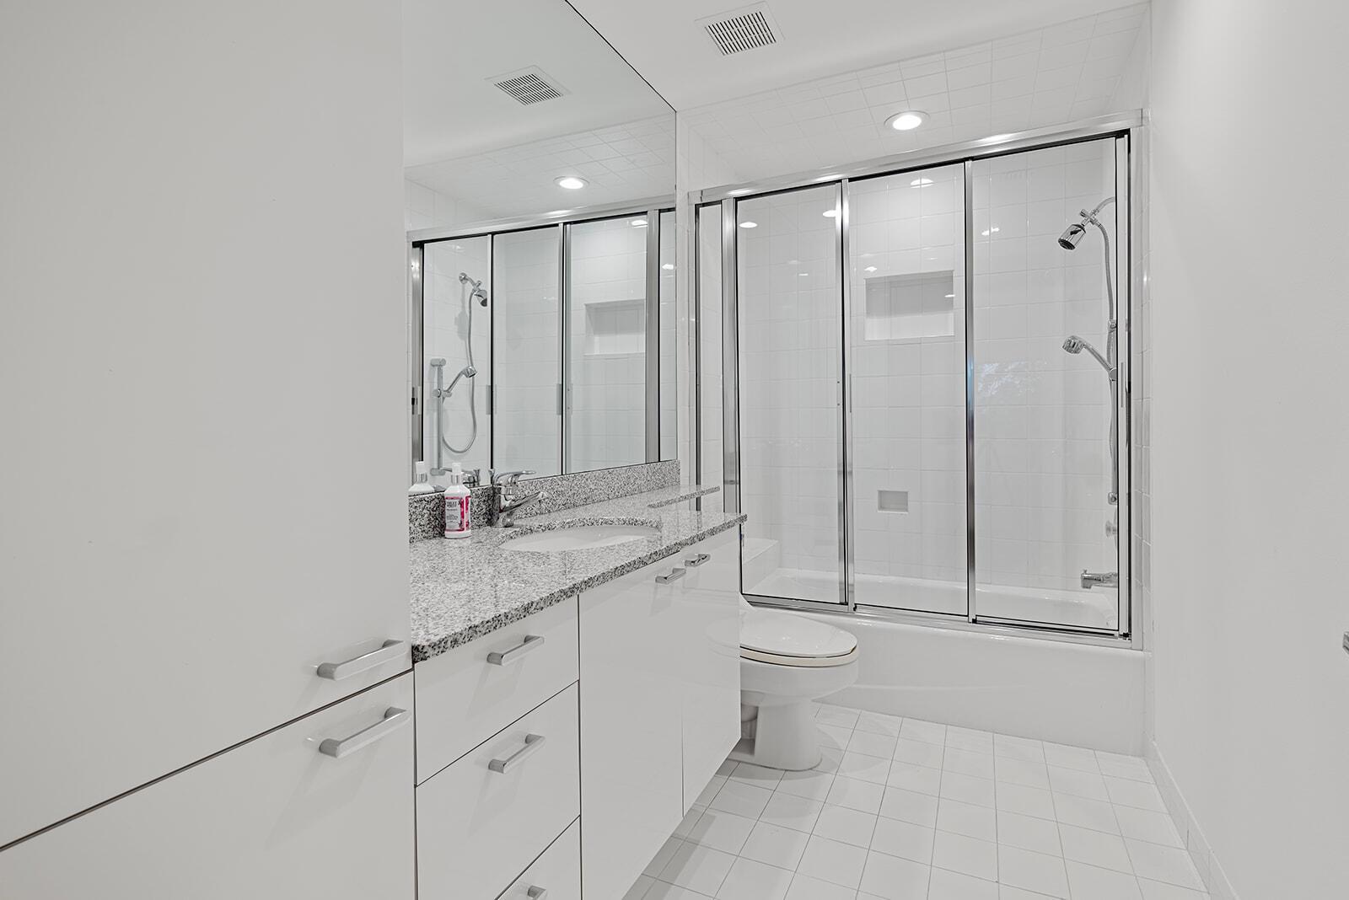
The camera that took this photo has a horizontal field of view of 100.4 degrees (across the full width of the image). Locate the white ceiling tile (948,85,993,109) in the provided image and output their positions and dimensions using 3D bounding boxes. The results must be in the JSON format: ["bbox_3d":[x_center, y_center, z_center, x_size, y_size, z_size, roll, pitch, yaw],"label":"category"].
[{"bbox_3d":[1.216,-1.450,2.308,0.156,0.010,0.156,0,2,27],"label":"white ceiling tile"}]

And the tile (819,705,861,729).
[{"bbox_3d":[0.666,1.093,2.299,0.156,0.010,0.156,0,2,27],"label":"tile"}]

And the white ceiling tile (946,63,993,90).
[{"bbox_3d":[1.165,-1.470,2.215,0.156,0.010,0.156,0,2,27],"label":"white ceiling tile"}]

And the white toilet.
[{"bbox_3d":[0.306,0.797,2.193,0.740,0.600,0.385,0,2,27],"label":"white toilet"}]

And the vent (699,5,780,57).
[{"bbox_3d":[0.226,-1.441,1.931,0.240,0.020,0.220,0,2,27],"label":"vent"}]

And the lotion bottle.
[{"bbox_3d":[-0.542,0.126,1.404,0.065,0.187,0.058,-1,2,-3],"label":"lotion bottle"}]

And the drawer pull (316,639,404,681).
[{"bbox_3d":[-0.348,0.235,0.629,0.031,0.017,0.088,0,2,27],"label":"drawer pull"}]

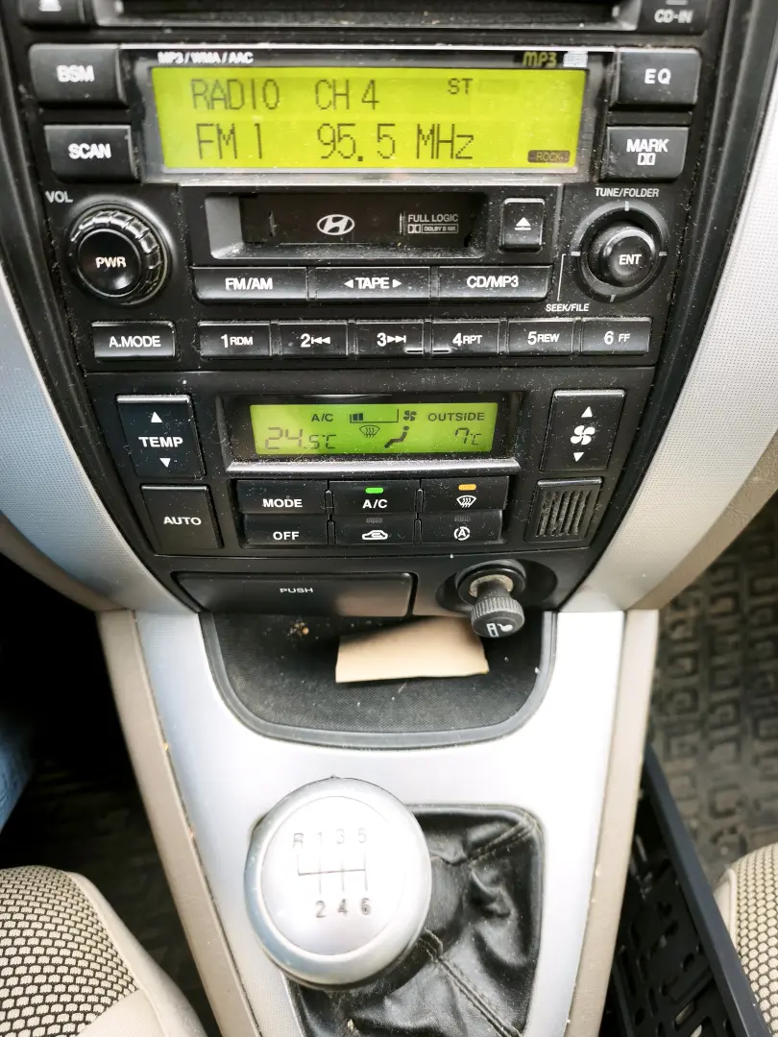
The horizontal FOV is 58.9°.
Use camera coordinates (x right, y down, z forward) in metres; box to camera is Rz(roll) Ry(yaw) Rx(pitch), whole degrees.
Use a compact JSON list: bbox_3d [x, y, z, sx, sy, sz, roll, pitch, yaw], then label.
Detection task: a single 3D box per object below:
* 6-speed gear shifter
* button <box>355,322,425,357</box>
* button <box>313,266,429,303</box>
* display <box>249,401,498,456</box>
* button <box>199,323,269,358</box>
[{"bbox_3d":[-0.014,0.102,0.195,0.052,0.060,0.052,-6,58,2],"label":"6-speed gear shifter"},{"bbox_3d":[0.000,-0.059,0.223,0.022,0.011,0.008,-1,32,-2],"label":"button"},{"bbox_3d":[-0.006,-0.074,0.214,0.036,0.011,0.008,-1,31,-2],"label":"button"},{"bbox_3d":[-0.005,-0.034,0.247,0.087,0.021,0.008,-1,37,-2],"label":"display"},{"bbox_3d":[-0.050,-0.059,0.223,0.022,0.011,0.008,-1,32,-2],"label":"button"}]

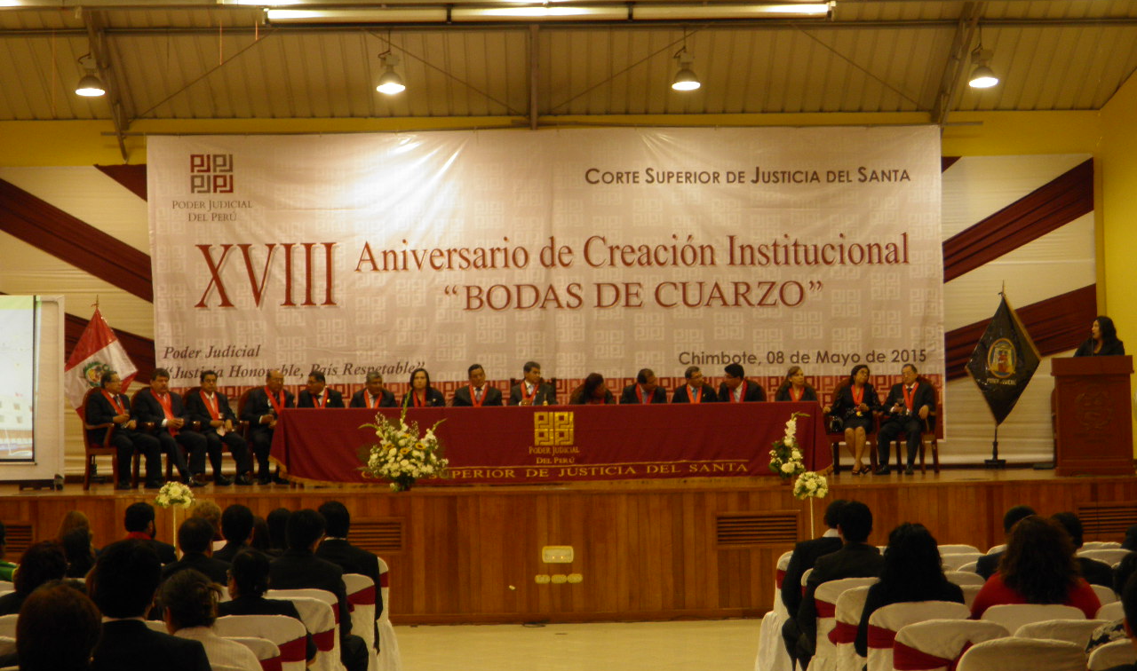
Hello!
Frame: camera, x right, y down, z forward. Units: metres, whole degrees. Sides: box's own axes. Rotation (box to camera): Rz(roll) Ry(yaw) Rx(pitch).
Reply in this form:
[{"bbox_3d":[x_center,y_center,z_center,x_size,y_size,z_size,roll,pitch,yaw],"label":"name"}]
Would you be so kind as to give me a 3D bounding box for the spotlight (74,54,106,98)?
[{"bbox_3d":[-6.043,-3.316,25.726,0.385,0.492,0.385,-1,-3,-2],"label":"spotlight"}]

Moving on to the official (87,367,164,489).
[{"bbox_3d":[-4.649,0.984,21.381,0.540,1.250,0.780,2,-4,-38],"label":"official"}]

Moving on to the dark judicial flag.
[{"bbox_3d":[5.297,0.296,24.810,0.920,1.581,0.250,-1,-3,0],"label":"dark judicial flag"}]

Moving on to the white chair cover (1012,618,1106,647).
[{"bbox_3d":[2.011,1.584,8.324,0.490,0.880,0.560,-1,-3,-2],"label":"white chair cover"}]

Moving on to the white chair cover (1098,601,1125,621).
[{"bbox_3d":[2.558,1.622,9.183,0.490,0.880,0.560,-1,-3,-2],"label":"white chair cover"}]

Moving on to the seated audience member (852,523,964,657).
[{"bbox_3d":[1.465,1.439,9.021,0.520,1.230,0.820,-1,-3,0],"label":"seated audience member"}]

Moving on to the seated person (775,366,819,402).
[{"bbox_3d":[2.436,0.919,21.730,0.490,1.210,0.750,-1,-3,0],"label":"seated person"}]

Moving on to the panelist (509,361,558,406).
[{"bbox_3d":[-0.375,0.908,21.732,0.570,1.280,0.800,-1,-3,-5],"label":"panelist"}]

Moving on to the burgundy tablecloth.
[{"bbox_3d":[-0.160,1.137,20.819,5.550,0.790,0.800,-1,-3,-3],"label":"burgundy tablecloth"}]

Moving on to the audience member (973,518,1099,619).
[{"bbox_3d":[1.972,1.417,8.912,0.560,1.250,0.820,-1,-3,0],"label":"audience member"}]

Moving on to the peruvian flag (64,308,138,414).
[{"bbox_3d":[-5.756,0.420,25.017,0.920,1.500,0.250,-1,-3,-5],"label":"peruvian flag"}]

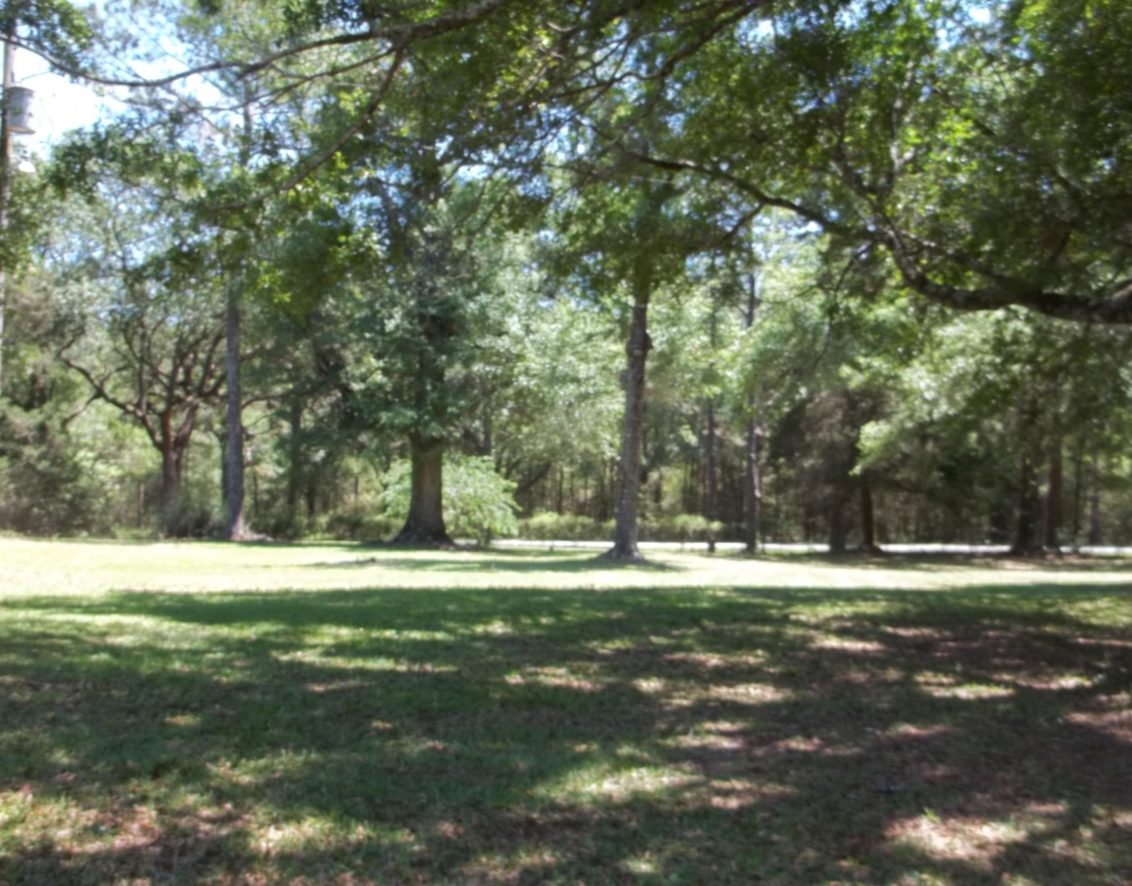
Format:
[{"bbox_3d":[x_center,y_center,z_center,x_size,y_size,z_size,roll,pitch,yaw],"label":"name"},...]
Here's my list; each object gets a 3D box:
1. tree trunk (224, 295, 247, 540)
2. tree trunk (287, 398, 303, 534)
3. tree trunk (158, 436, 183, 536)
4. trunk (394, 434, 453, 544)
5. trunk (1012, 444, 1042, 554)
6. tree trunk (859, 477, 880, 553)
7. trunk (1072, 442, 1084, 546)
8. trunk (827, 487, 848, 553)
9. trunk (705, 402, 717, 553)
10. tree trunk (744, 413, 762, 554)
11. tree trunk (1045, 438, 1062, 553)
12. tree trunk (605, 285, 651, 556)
[{"bbox_3d":[-9.154,-0.716,31.200,0.620,6.780,0.560,1,-2,0],"label":"tree trunk"},{"bbox_3d":[-8.554,0.727,35.500,0.470,4.280,0.430,1,-2,0],"label":"tree trunk"},{"bbox_3d":[-11.602,1.244,33.000,0.720,2.950,0.660,1,-2,0],"label":"tree trunk"},{"bbox_3d":[-3.887,1.292,30.600,1.600,2.960,1.500,1,-2,0],"label":"trunk"},{"bbox_3d":[13.099,1.600,32.000,0.750,3.120,0.750,1,-1,0],"label":"trunk"},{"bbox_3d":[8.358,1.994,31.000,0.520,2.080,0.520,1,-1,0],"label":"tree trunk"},{"bbox_3d":[16.829,1.622,37.000,0.330,3.340,0.330,1,-1,0],"label":"trunk"},{"bbox_3d":[7.482,2.121,31.000,0.500,1.880,0.500,1,-1,0],"label":"trunk"},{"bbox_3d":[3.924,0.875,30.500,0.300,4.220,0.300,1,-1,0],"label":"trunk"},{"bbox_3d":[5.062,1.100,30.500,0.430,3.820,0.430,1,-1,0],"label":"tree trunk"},{"bbox_3d":[13.990,1.496,32.300,0.520,3.180,0.480,1,-2,0],"label":"tree trunk"},{"bbox_3d":[1.373,-0.369,25.000,0.920,5.960,0.800,1,-2,0],"label":"tree trunk"}]

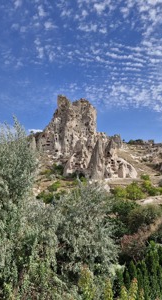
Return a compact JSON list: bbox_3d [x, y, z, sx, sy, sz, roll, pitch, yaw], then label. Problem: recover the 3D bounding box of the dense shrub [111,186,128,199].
[{"bbox_3d":[6.520,7.200,45.000,2.650,2.030,2.520,0,-5,0],"label":"dense shrub"}]

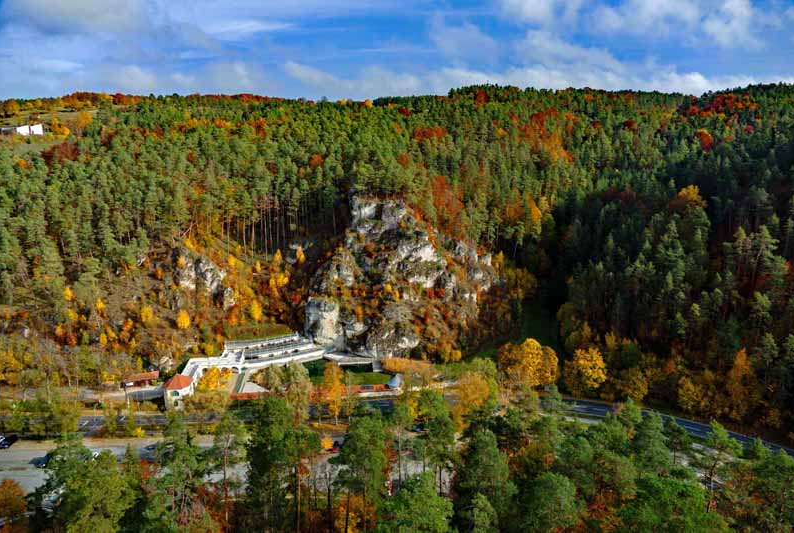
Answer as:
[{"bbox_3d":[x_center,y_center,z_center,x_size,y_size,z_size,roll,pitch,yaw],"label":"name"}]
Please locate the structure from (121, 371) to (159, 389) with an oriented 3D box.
[{"bbox_3d":[-78.871,34.790,164.211,10.200,3.300,4.400,-3,10,-21],"label":"structure"}]

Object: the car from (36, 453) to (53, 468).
[{"bbox_3d":[-81.966,45.278,124.843,1.800,1.500,4.400,-1,9,-6],"label":"car"}]

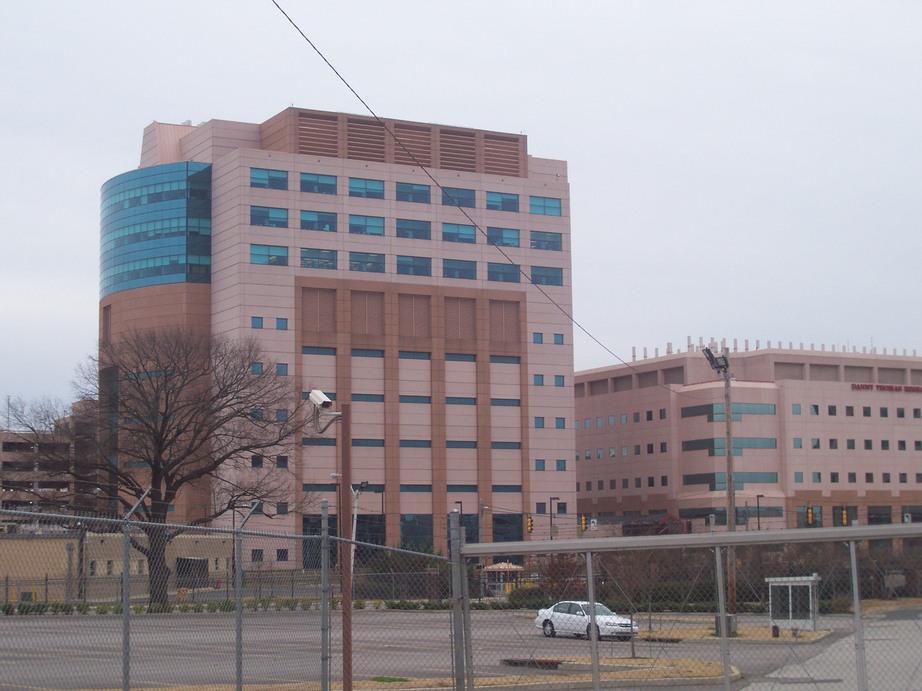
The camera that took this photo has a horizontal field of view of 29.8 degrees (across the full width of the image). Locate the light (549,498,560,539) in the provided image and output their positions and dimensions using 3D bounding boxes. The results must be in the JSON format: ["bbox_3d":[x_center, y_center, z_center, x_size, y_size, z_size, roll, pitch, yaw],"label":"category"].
[{"bbox_3d":[10.284,20.961,186.891,1.050,9.074,0.400,0,-7,-10],"label":"light"}]

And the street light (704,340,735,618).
[{"bbox_3d":[10.310,5.695,68.796,1.100,11.389,1.200,-6,-9,38],"label":"street light"}]

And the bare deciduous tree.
[{"bbox_3d":[-19.301,7.836,111.900,19.401,18.287,18.000,-1,-7,0],"label":"bare deciduous tree"}]

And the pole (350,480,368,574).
[{"bbox_3d":[-6.563,12.295,106.304,1.100,7.756,0.600,3,-7,0],"label":"pole"}]

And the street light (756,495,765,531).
[{"bbox_3d":[34.011,21.511,194.836,1.000,9.228,0.400,0,-7,-10],"label":"street light"}]

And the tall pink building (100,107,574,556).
[{"bbox_3d":[-20.716,2.232,230.946,54.100,56.600,48.000,3,-8,-29],"label":"tall pink building"}]

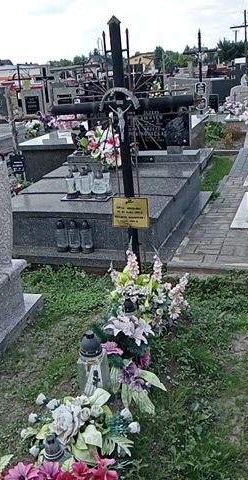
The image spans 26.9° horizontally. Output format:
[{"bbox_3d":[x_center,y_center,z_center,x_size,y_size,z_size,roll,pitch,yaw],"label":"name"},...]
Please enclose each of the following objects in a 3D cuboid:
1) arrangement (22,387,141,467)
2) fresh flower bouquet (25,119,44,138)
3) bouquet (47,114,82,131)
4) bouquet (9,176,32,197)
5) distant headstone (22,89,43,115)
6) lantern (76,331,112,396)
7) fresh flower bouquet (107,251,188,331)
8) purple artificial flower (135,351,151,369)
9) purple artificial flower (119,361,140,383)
[{"bbox_3d":[-0.176,0.728,2.000,0.460,0.190,0.350,-1,18,8],"label":"arrangement"},{"bbox_3d":[-1.573,-1.960,9.100,0.340,0.300,0.310,1,19,16],"label":"fresh flower bouquet"},{"bbox_3d":[-0.971,-1.934,8.450,0.500,0.300,0.350,0,19,12],"label":"bouquet"},{"bbox_3d":[-1.358,-0.669,6.600,0.340,0.270,0.300,1,19,16],"label":"bouquet"},{"bbox_3d":[-2.298,-3.453,13.000,0.550,0.750,0.140,0,19,12],"label":"distant headstone"},{"bbox_3d":[-0.118,0.553,2.221,0.135,0.345,0.135,-5,18,-4],"label":"lantern"},{"bbox_3d":[0.147,0.323,3.250,0.480,0.420,0.380,1,19,16],"label":"fresh flower bouquet"},{"bbox_3d":[0.094,0.607,2.630,0.075,0.080,0.060,-14,21,-26],"label":"purple artificial flower"},{"bbox_3d":[0.024,0.576,2.250,0.100,0.090,0.080,-4,18,0],"label":"purple artificial flower"}]

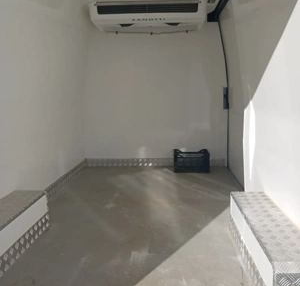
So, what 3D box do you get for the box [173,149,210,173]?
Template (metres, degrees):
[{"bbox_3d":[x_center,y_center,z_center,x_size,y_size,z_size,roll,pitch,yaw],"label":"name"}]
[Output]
[{"bbox_3d":[0.487,0.207,3.655,0.397,0.216,0.290,1,10,3],"label":"box"}]

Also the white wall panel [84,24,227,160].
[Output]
[{"bbox_3d":[0.056,-0.603,3.652,1.717,1.645,0.050,1,10,3],"label":"white wall panel"}]

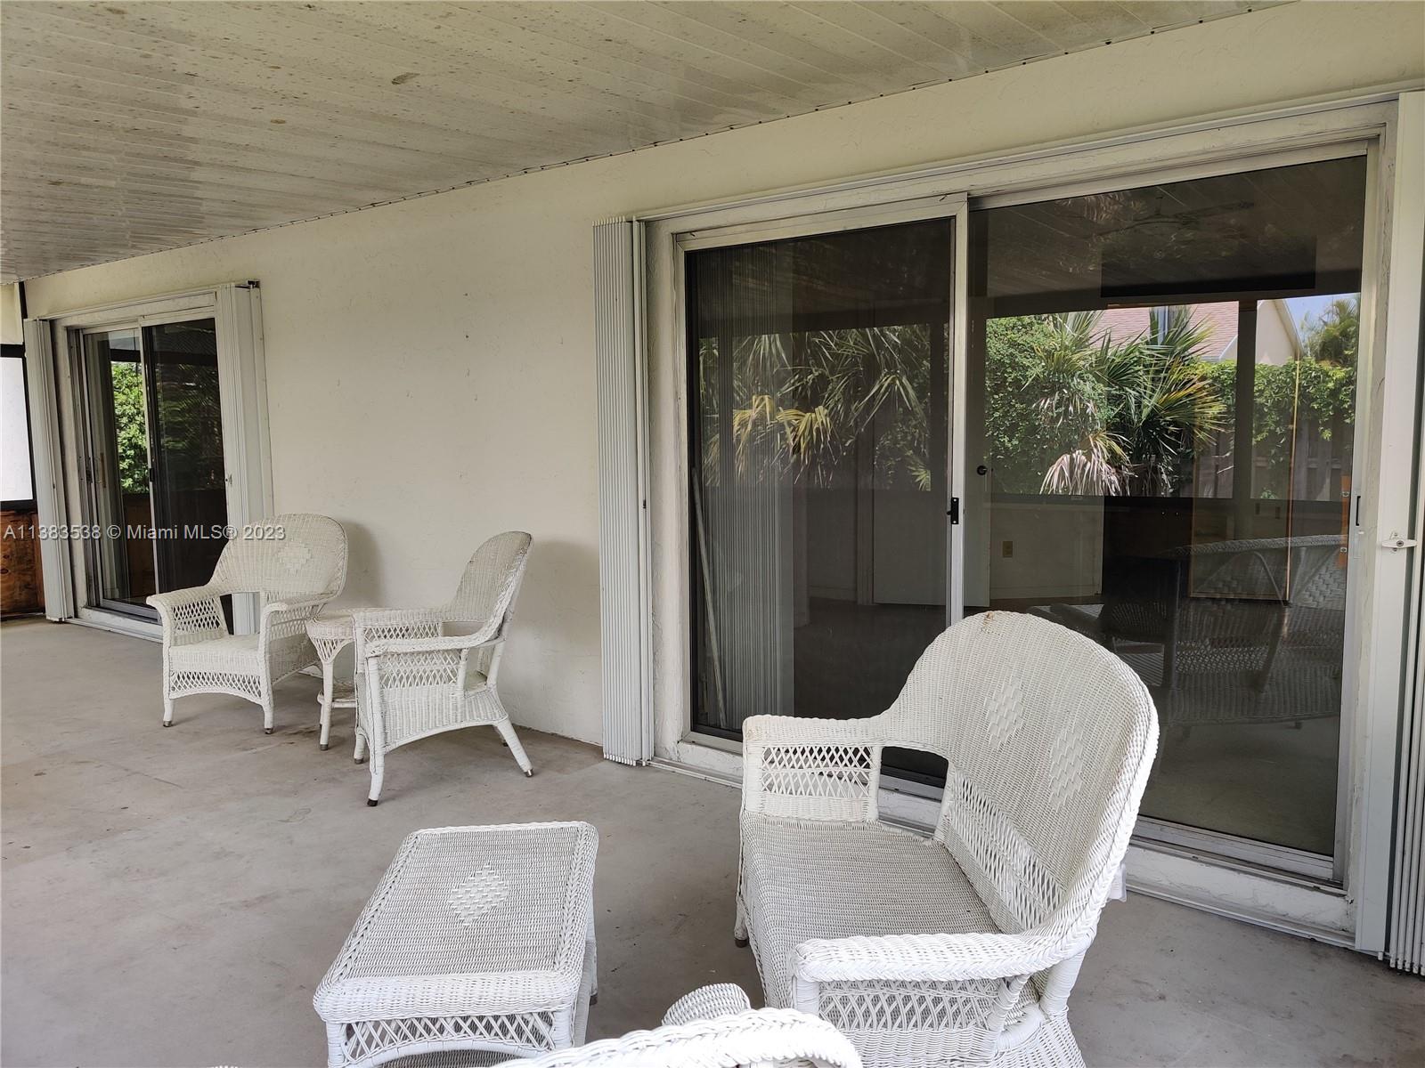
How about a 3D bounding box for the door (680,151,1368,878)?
[{"bbox_3d":[0.802,-0.091,3.676,2.364,1.995,0.120,4,8,39],"label":"door"}]

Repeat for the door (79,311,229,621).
[{"bbox_3d":[-3.613,-0.394,7.217,2.264,2.005,0.120,4,8,39],"label":"door"}]

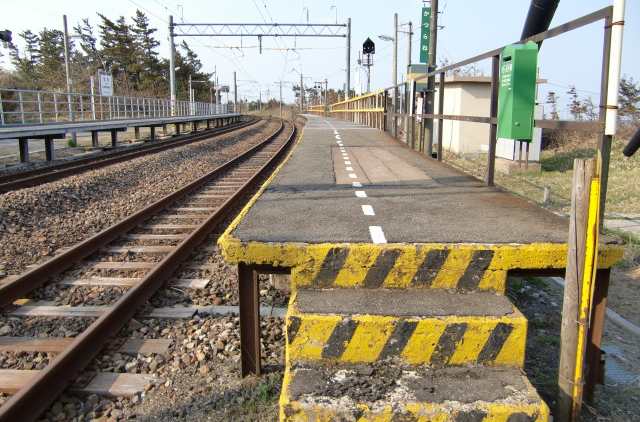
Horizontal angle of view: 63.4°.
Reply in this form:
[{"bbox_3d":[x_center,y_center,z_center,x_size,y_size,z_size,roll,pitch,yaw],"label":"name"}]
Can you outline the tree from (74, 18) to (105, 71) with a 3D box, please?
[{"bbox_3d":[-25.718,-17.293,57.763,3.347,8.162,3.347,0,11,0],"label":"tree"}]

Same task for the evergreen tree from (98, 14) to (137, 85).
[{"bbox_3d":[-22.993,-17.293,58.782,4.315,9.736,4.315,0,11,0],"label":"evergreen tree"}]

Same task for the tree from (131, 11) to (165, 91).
[{"bbox_3d":[-19.901,-17.674,59.726,3.923,10.555,3.923,0,11,0],"label":"tree"}]

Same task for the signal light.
[{"bbox_3d":[3.015,-10.065,31.662,0.758,1.021,0.400,0,11,0],"label":"signal light"}]

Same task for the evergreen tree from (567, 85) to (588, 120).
[{"bbox_3d":[21.922,-9.099,44.074,1.873,3.085,1.873,0,11,0],"label":"evergreen tree"}]

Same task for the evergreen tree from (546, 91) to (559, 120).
[{"bbox_3d":[21.136,-9.446,47.062,1.091,2.763,1.091,0,11,0],"label":"evergreen tree"}]

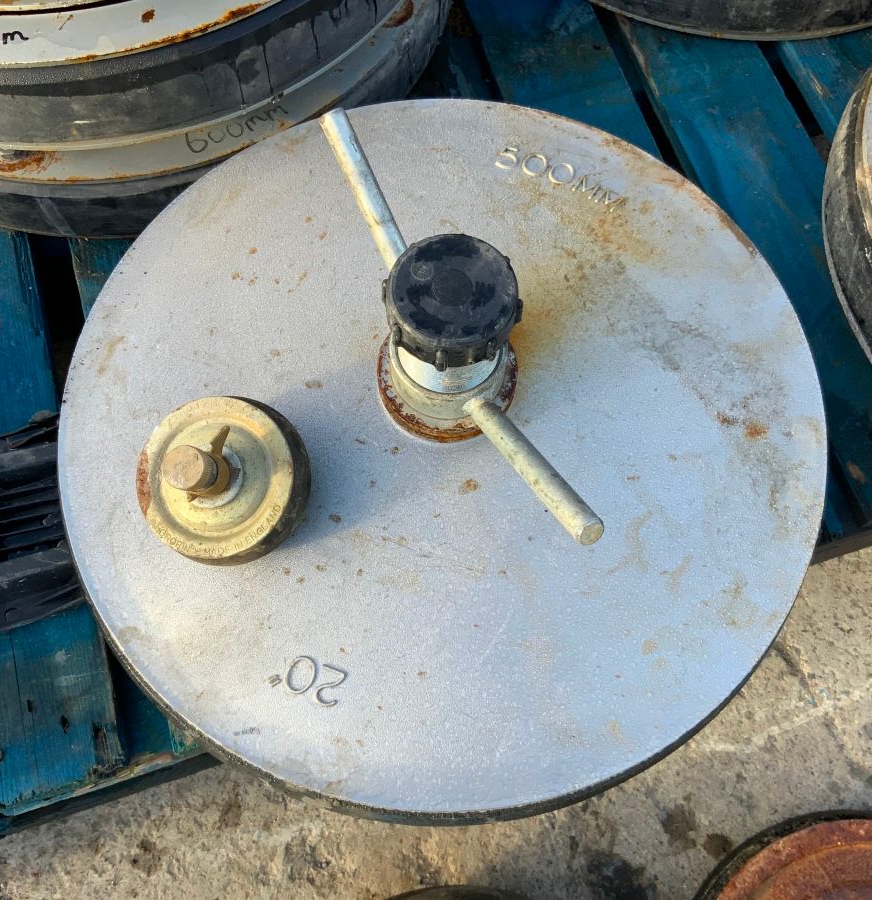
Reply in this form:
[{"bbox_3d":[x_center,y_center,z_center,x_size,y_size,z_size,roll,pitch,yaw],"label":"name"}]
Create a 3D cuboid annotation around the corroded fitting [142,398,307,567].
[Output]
[{"bbox_3d":[-0.125,0.015,0.565,0.098,0.076,0.098,0,81,9],"label":"corroded fitting"}]

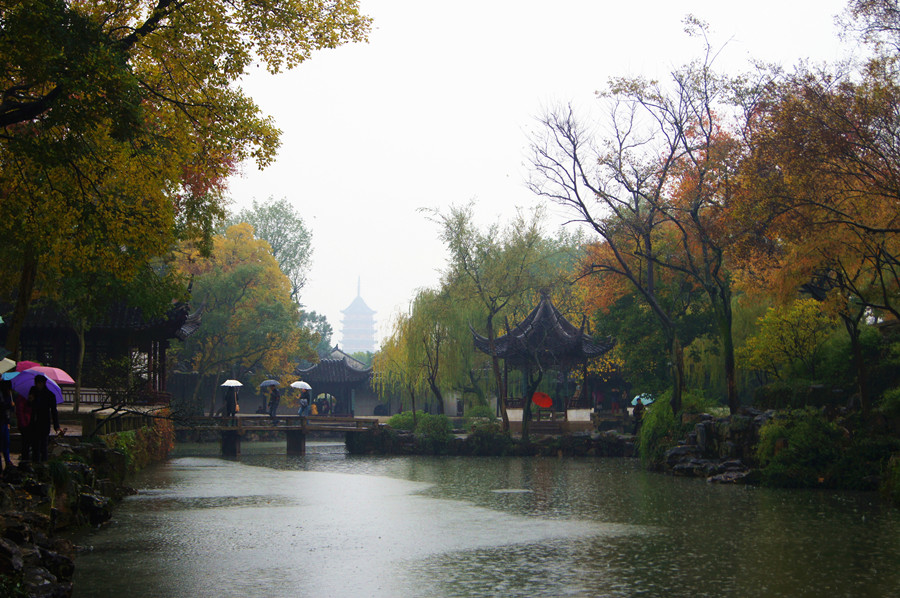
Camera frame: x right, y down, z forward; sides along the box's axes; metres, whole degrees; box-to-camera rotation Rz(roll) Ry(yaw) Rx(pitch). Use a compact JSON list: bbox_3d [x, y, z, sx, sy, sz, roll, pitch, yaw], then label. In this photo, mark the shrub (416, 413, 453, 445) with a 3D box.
[{"bbox_3d":[-0.693,5.462,70.303,1.601,1.383,1.450,0,-3,0],"label":"shrub"}]

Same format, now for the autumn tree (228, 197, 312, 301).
[{"bbox_3d":[-14.722,0.124,138.000,7.090,17.160,7.200,0,-3,0],"label":"autumn tree"}]

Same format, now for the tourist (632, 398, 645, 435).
[{"bbox_3d":[8.204,5.146,72.825,0.400,1.672,0.550,-3,-4,41],"label":"tourist"}]

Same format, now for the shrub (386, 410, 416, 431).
[{"bbox_3d":[-2.174,5.469,75.000,1.340,0.940,1.300,0,-3,0],"label":"shrub"}]

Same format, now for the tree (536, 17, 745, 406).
[{"bbox_3d":[6.576,-2.859,57.757,7.560,13.660,6.500,0,-3,0],"label":"tree"}]

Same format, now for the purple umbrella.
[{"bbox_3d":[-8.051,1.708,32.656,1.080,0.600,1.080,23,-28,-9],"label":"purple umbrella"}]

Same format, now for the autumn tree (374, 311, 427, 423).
[{"bbox_3d":[-2.129,3.111,73.442,2.500,5.044,2.400,0,-3,0],"label":"autumn tree"}]

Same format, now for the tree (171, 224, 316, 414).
[{"bbox_3d":[-12.095,1.289,98.000,8.550,11.300,8.500,0,-3,0],"label":"tree"}]

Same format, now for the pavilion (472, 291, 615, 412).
[{"bbox_3d":[4.387,2.792,78.500,6.660,6.380,6.000,0,-3,0],"label":"pavilion"}]

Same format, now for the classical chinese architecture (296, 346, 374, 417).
[{"bbox_3d":[-7.733,5.605,113.000,5.540,4.800,4.200,0,-3,-9],"label":"classical chinese architecture"}]

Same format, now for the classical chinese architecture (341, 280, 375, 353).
[{"bbox_3d":[-57.441,23.152,1050.387,30.000,74.732,30.000,0,-3,0],"label":"classical chinese architecture"}]

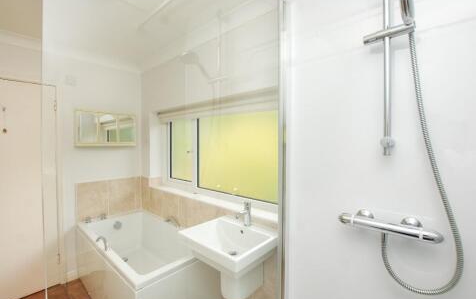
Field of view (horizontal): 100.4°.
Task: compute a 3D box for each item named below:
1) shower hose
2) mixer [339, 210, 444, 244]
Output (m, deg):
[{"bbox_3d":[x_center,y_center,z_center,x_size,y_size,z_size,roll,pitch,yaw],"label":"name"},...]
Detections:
[{"bbox_3d":[0.636,0.042,0.699,0.215,0.926,0.060,0,0,41],"label":"shower hose"},{"bbox_3d":[0.584,0.288,0.783,0.312,0.066,0.092,0,0,41],"label":"mixer"}]

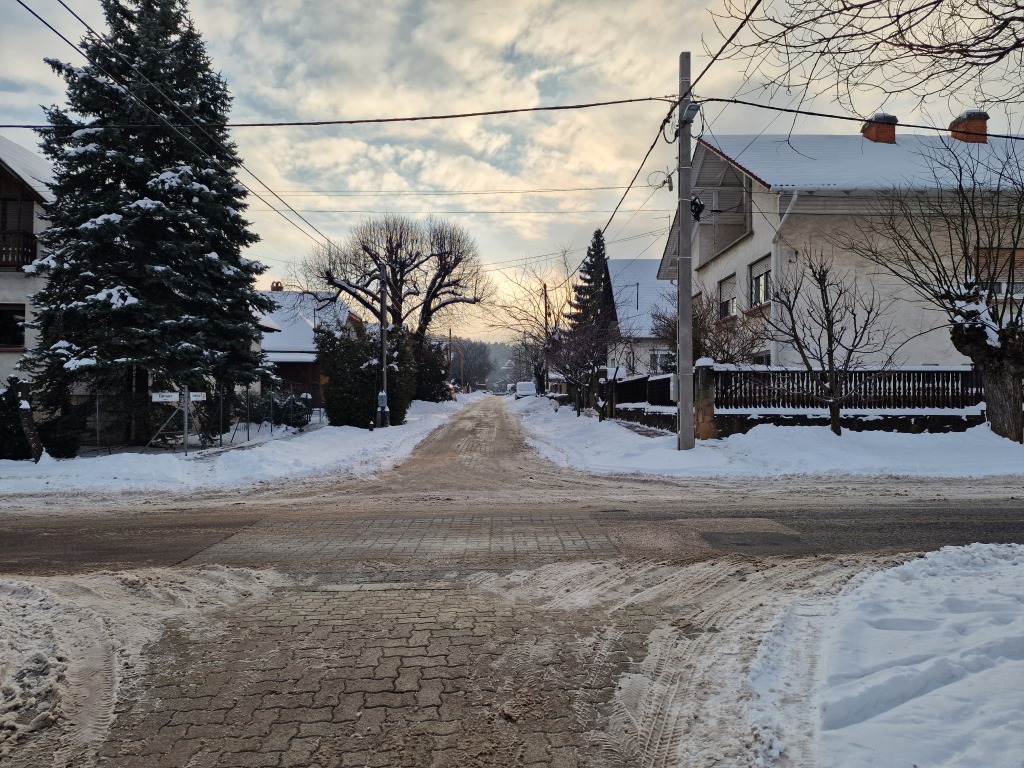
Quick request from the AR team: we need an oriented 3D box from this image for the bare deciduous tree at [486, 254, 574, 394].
[{"bbox_3d":[1.750,-4.930,58.000,7.500,12.560,7.000,0,0,0],"label":"bare deciduous tree"}]

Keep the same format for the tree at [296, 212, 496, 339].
[{"bbox_3d":[-6.540,-4.150,38.500,10.700,11.100,9.500,0,0,0],"label":"tree"}]

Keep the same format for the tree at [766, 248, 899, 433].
[{"bbox_3d":[7.630,-1.020,16.200,3.250,4.410,3.000,0,0,0],"label":"tree"}]

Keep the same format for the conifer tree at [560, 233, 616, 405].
[{"bbox_3d":[5.500,-4.680,46.500,4.300,12.160,4.300,0,0,0],"label":"conifer tree"}]

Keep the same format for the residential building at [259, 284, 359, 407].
[{"bbox_3d":[-14.000,-2.500,41.500,10.500,7.800,10.500,0,0,0],"label":"residential building"}]

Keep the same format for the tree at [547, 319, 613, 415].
[{"bbox_3d":[2.930,-0.810,29.500,2.800,4.230,2.700,0,0,0],"label":"tree"}]

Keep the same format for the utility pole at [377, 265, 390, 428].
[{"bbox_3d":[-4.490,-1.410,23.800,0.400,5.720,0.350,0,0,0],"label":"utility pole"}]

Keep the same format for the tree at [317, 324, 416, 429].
[{"bbox_3d":[-5.350,-0.420,25.200,3.750,3.640,3.300,0,0,0],"label":"tree"}]

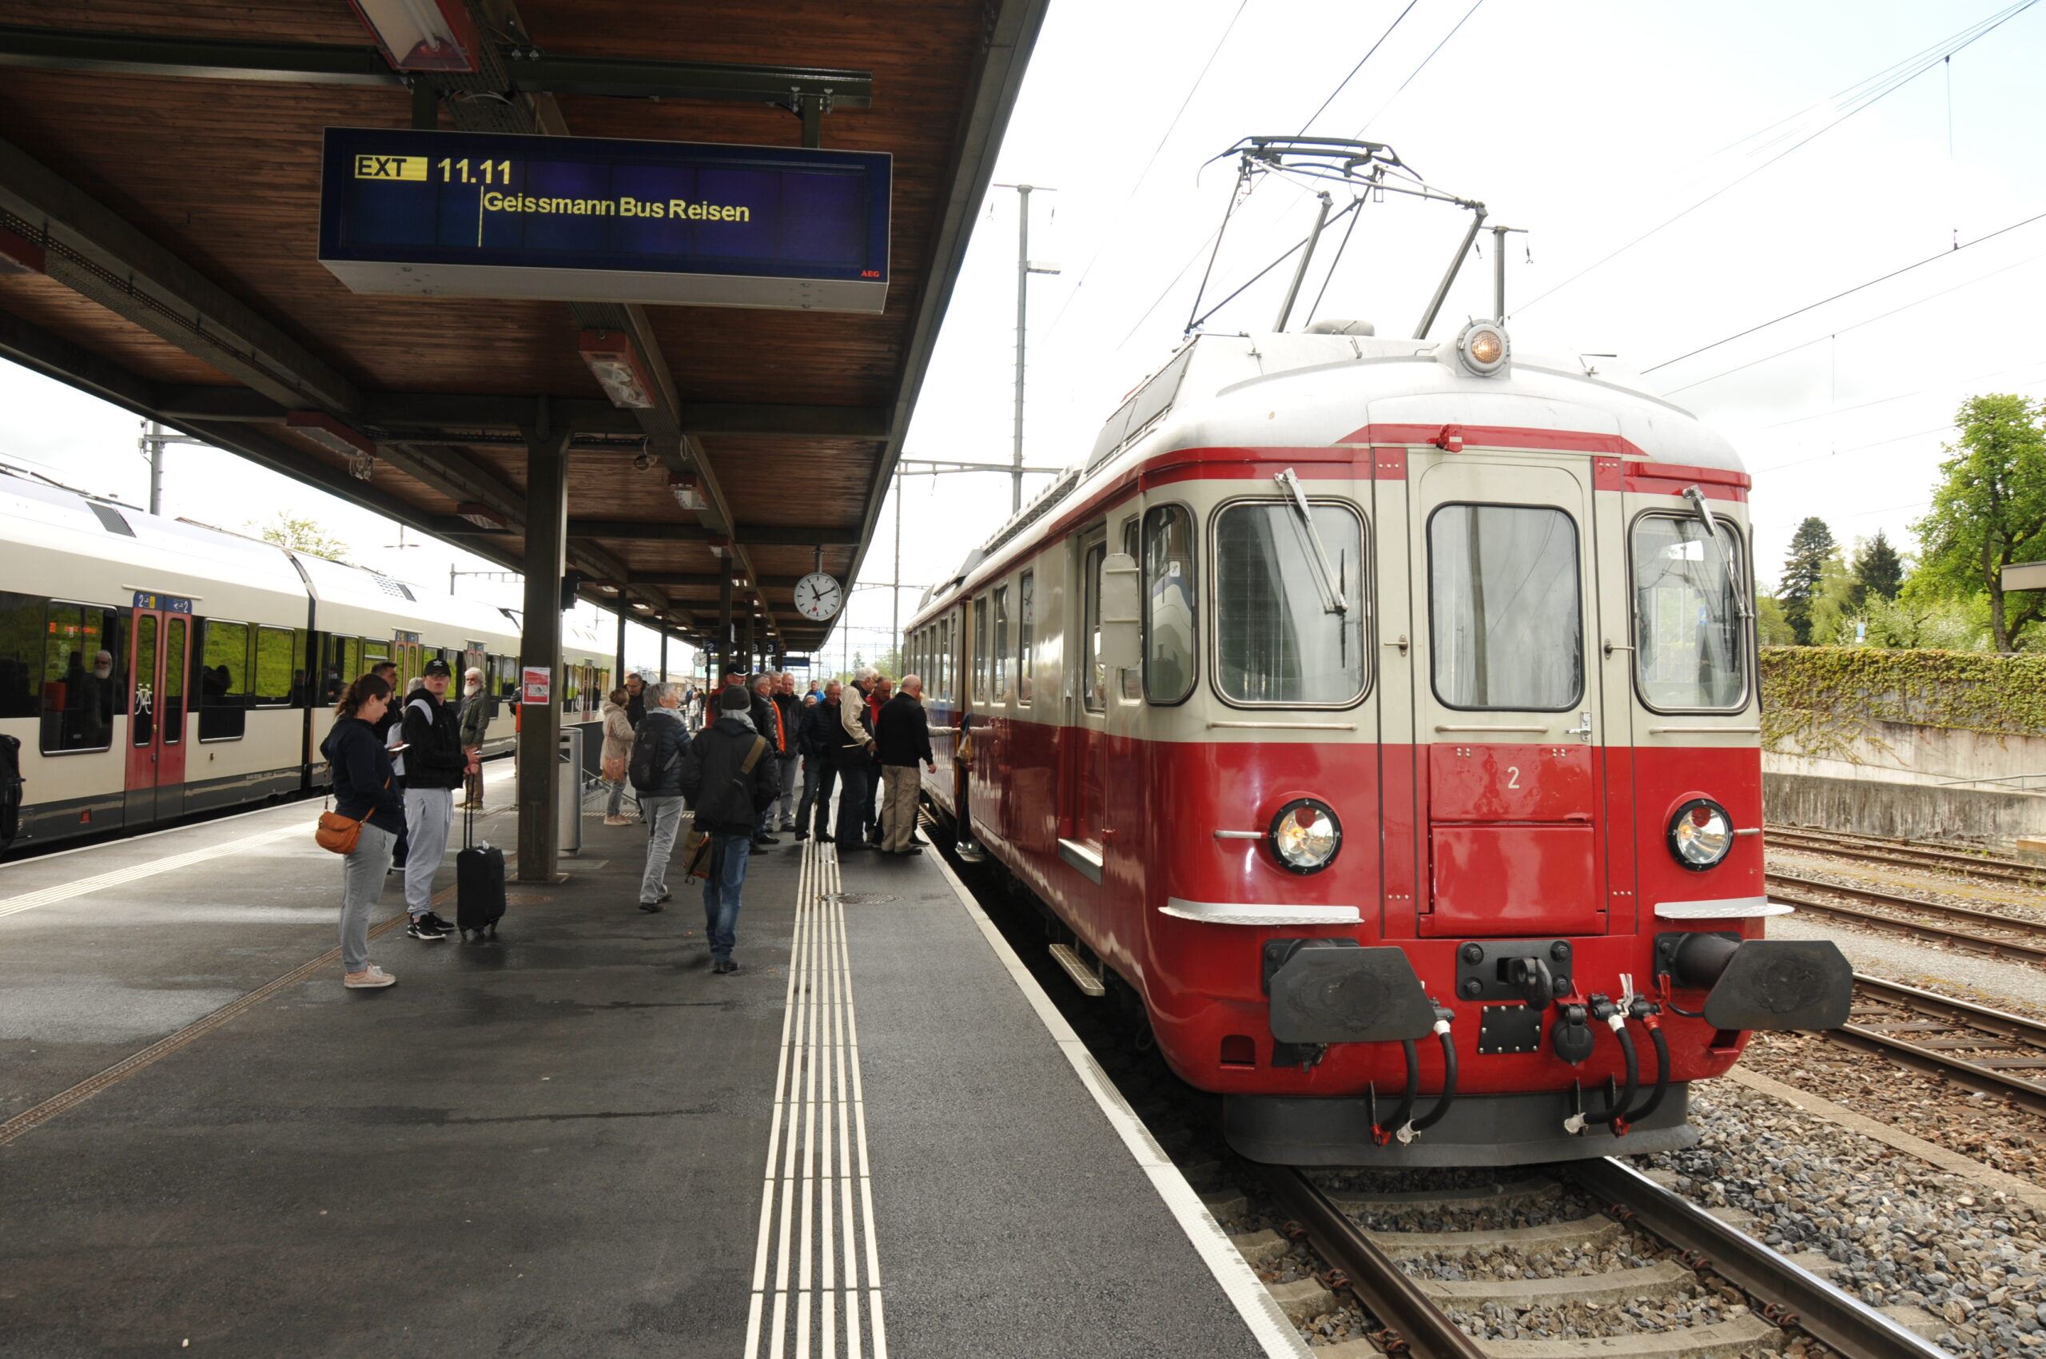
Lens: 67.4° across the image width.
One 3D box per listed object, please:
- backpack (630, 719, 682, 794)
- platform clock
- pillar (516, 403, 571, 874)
[{"bbox_3d":[-2.819,0.575,11.600,0.280,0.530,0.210,1,-1,28],"label":"backpack"},{"bbox_3d":[-3.130,-1.267,23.500,0.740,0.750,0.200,1,-1,-7],"label":"platform clock"},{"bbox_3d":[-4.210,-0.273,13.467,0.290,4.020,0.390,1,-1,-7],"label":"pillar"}]

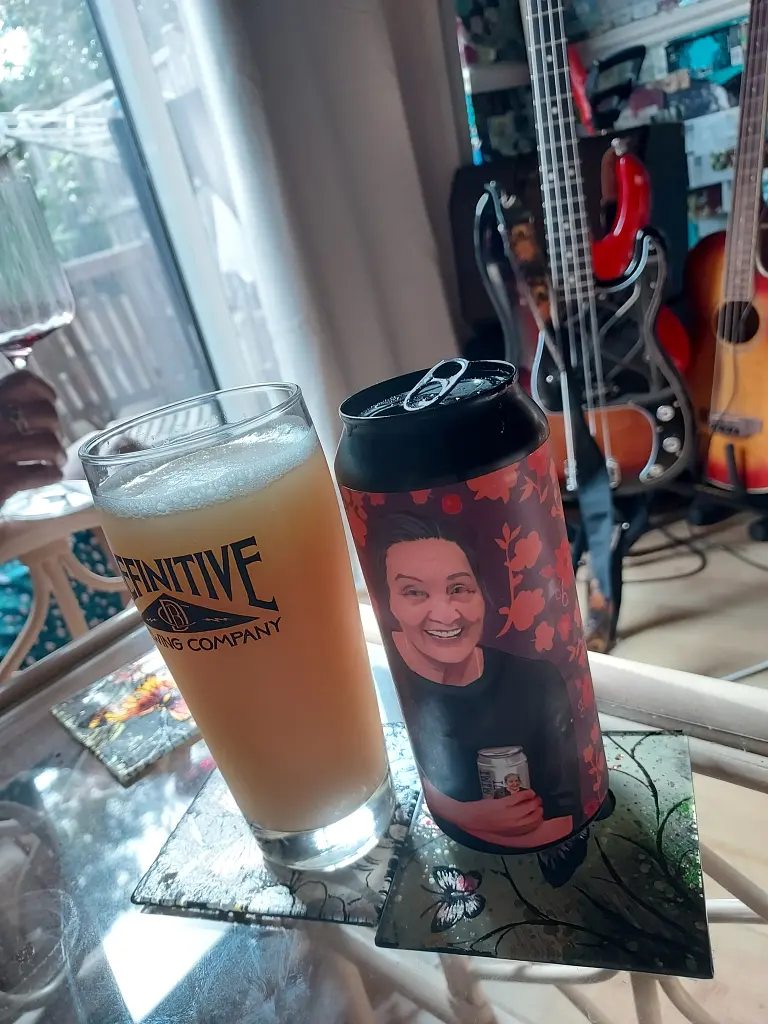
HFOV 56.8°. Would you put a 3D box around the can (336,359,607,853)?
[{"bbox_3d":[0.031,0.034,0.237,0.066,0.158,0.066,-8,23,18],"label":"can"}]

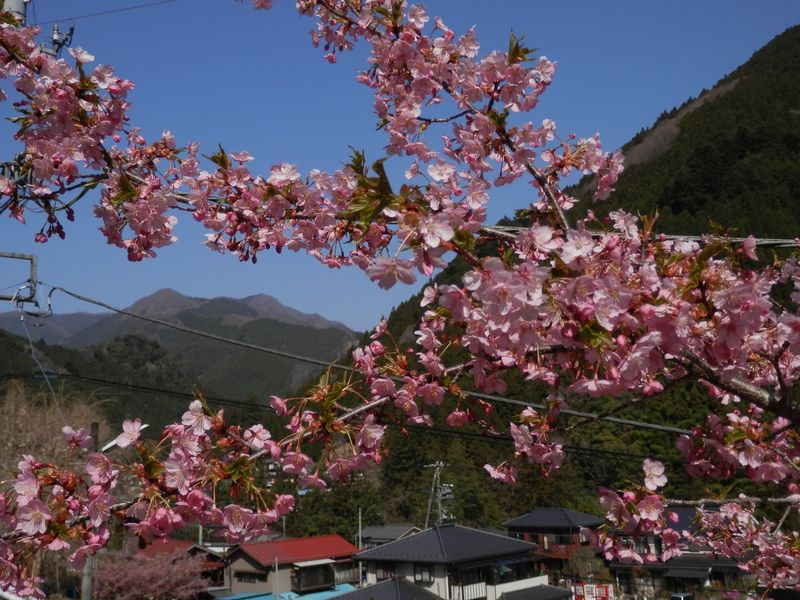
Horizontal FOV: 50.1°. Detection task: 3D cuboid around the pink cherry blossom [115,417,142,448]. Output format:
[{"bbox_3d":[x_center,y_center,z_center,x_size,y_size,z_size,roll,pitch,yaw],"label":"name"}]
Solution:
[{"bbox_3d":[-0.257,0.127,0.810,0.031,0.031,0.017,-2,-30,14],"label":"pink cherry blossom"}]

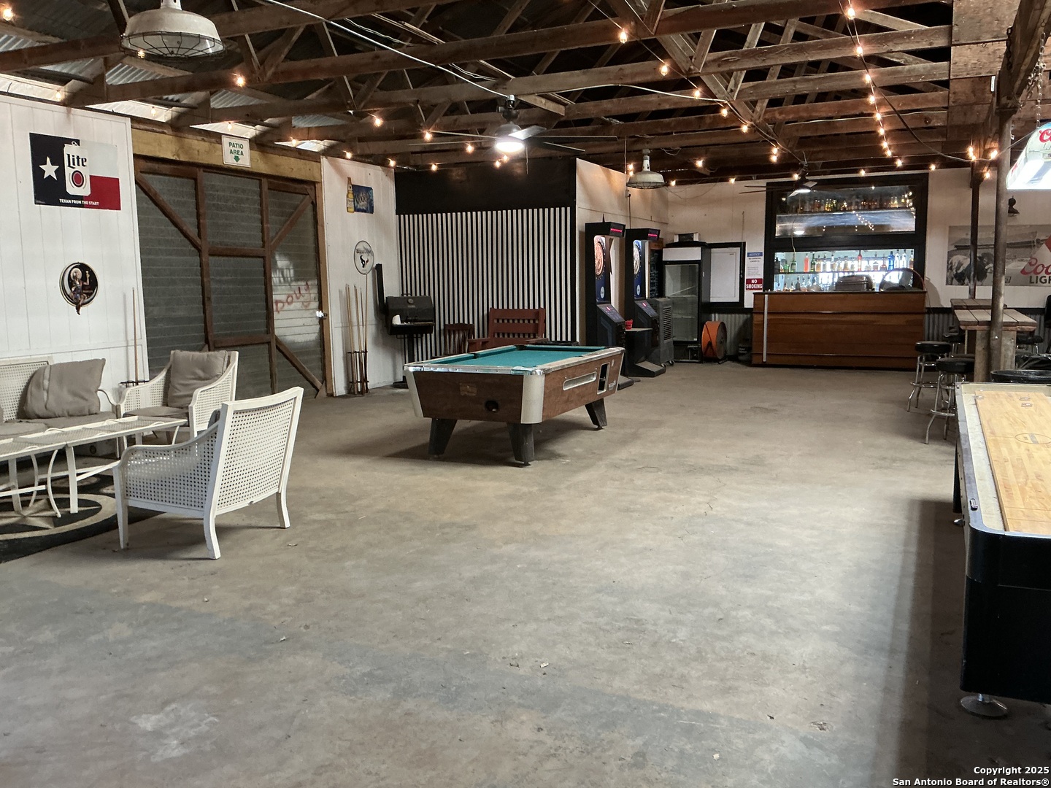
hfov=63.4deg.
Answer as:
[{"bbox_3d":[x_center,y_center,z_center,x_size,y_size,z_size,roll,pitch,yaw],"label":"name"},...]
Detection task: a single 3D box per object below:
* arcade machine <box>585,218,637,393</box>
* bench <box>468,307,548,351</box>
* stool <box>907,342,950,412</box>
[{"bbox_3d":[1.169,-1.196,11.630,0.490,2.214,0.730,2,8,24],"label":"arcade machine"},{"bbox_3d":[-0.246,-0.542,11.477,0.950,1.140,0.680,3,9,26],"label":"bench"},{"bbox_3d":[4.701,-0.211,9.838,0.460,0.770,0.460,3,9,26],"label":"stool"}]

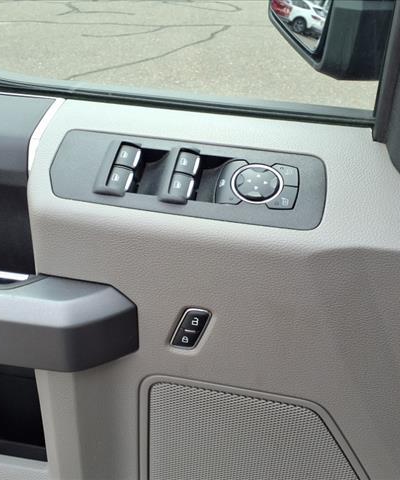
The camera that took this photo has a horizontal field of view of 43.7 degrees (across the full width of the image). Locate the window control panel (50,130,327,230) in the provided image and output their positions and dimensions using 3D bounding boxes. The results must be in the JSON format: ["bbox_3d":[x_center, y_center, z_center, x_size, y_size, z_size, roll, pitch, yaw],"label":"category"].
[{"bbox_3d":[-0.016,-0.058,0.466,0.260,0.030,0.088,8,57,9],"label":"window control panel"}]

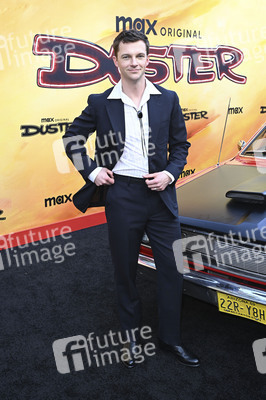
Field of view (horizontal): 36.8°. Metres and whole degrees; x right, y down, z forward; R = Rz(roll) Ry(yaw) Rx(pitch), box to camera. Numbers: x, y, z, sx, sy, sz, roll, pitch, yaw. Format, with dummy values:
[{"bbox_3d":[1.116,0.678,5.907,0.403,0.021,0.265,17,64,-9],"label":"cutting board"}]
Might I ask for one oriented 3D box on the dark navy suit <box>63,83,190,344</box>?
[{"bbox_3d":[-0.032,0.145,2.233,0.660,1.510,0.330,-4,16,-12],"label":"dark navy suit"}]

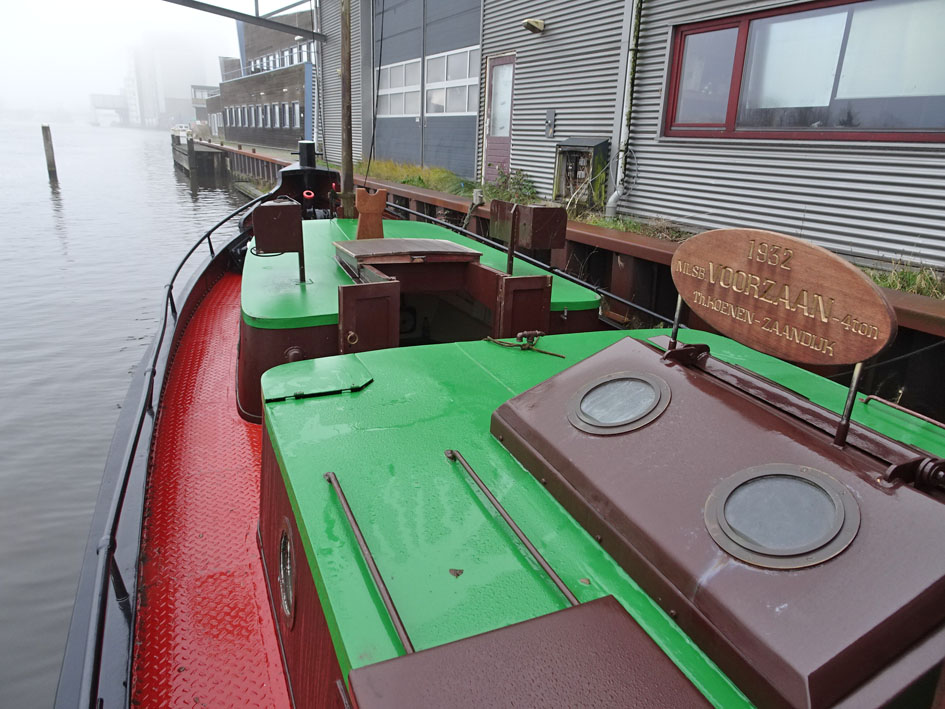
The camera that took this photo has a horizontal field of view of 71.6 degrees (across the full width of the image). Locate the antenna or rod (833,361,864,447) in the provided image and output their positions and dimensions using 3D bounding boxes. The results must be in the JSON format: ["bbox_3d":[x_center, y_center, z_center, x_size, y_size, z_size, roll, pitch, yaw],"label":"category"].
[{"bbox_3d":[0.847,0.113,1.473,0.024,0.204,0.024,-6,20,-22],"label":"antenna or rod"}]

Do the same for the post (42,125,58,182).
[{"bbox_3d":[-16.654,-7.931,25.839,0.255,2.150,0.255,-9,21,-30],"label":"post"}]

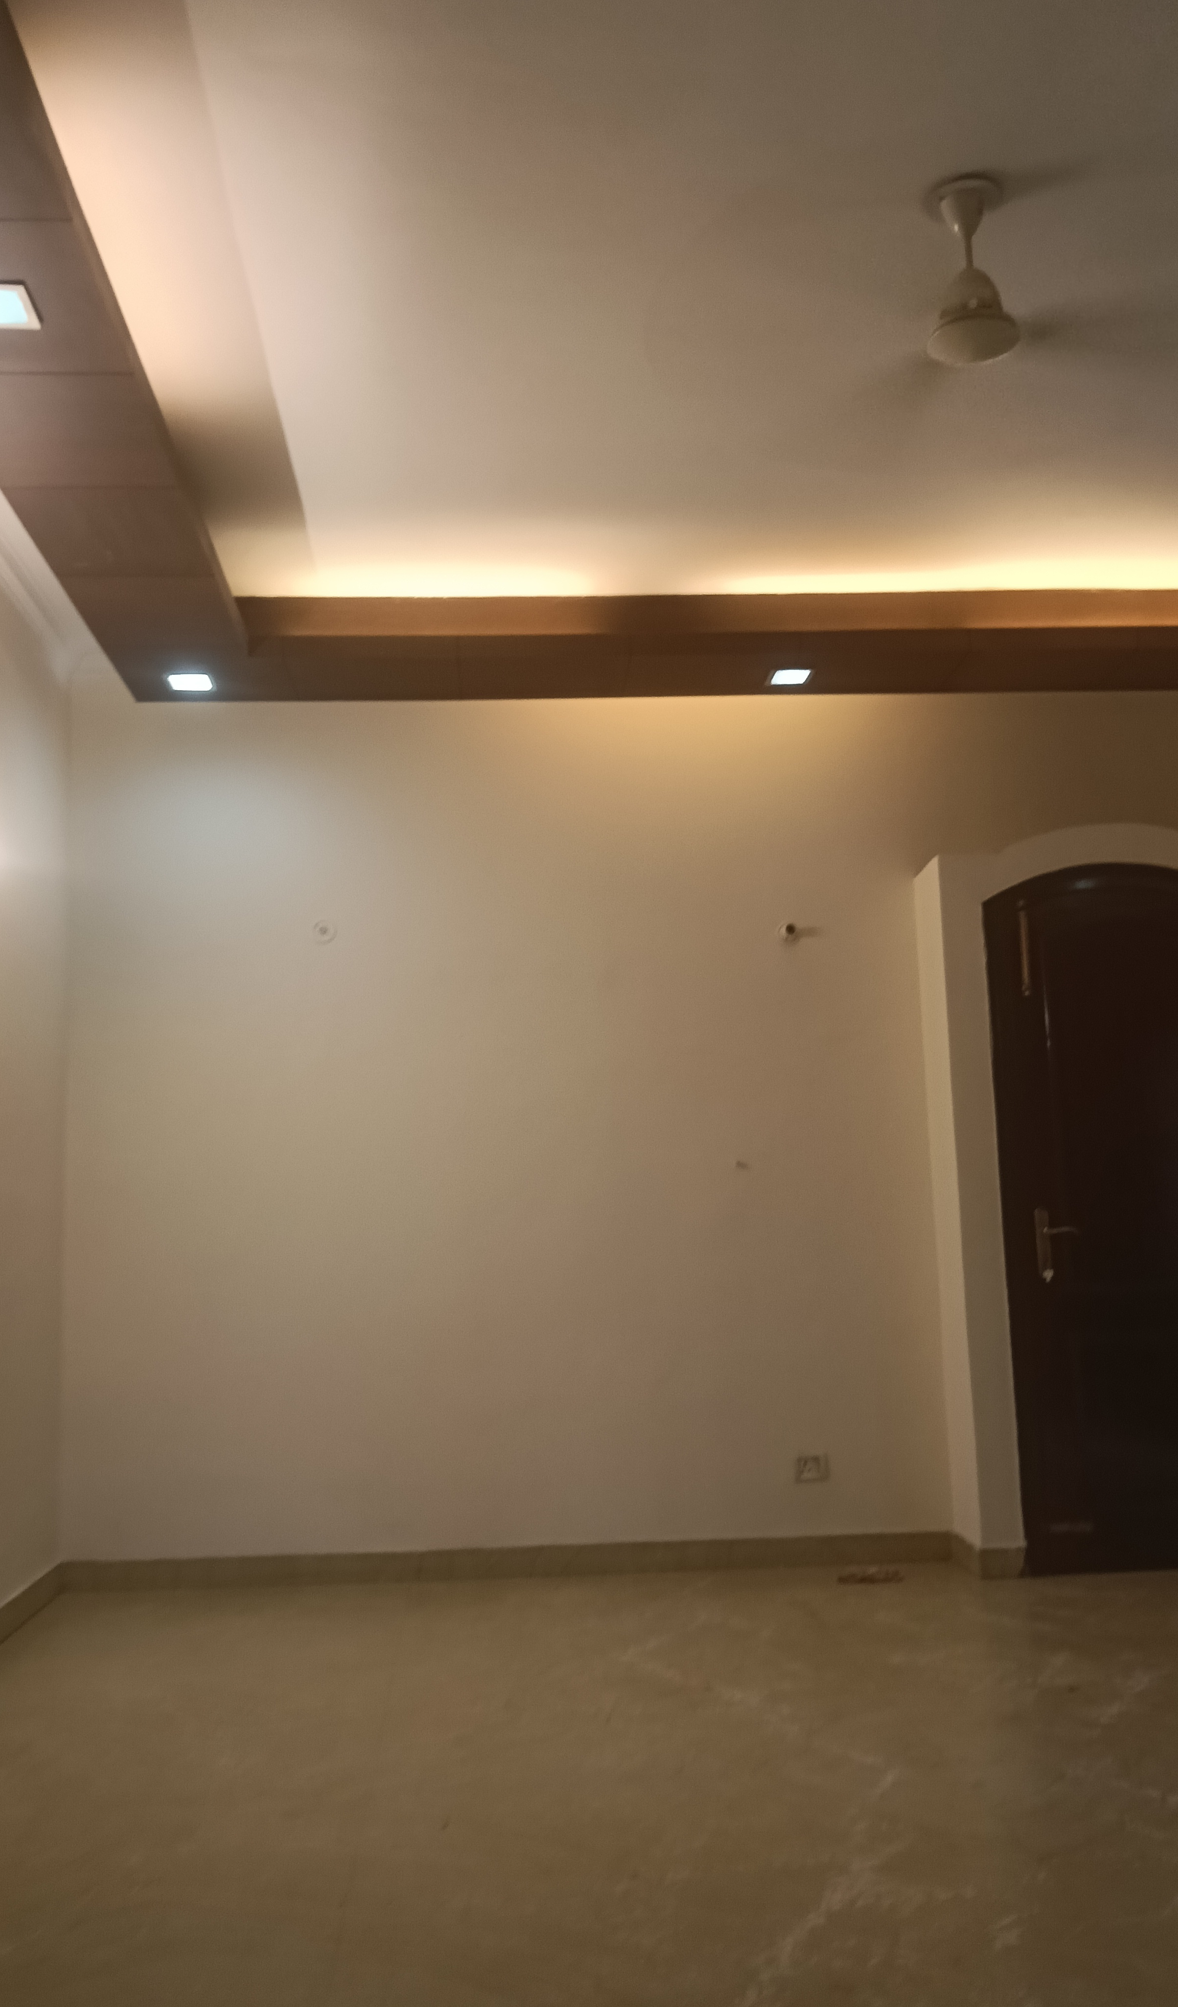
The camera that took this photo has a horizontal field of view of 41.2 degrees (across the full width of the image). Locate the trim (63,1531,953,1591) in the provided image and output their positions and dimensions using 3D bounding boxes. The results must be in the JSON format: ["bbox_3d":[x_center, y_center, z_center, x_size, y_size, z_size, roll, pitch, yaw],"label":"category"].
[{"bbox_3d":[-0.267,1.960,5.502,3.102,0.099,0.020,-1,-8,-2],"label":"trim"}]

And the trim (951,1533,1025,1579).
[{"bbox_3d":[1.379,1.905,5.413,0.150,0.099,0.307,-1,-8,-2],"label":"trim"}]

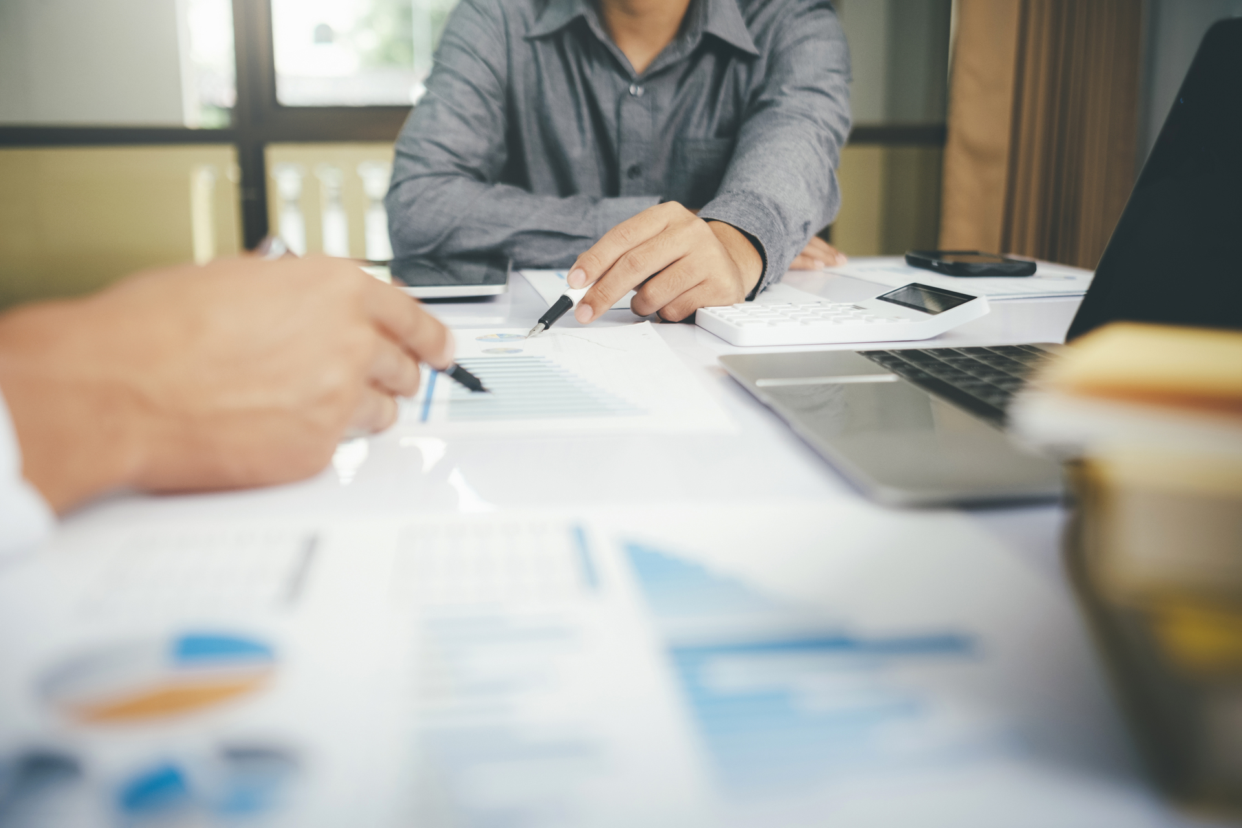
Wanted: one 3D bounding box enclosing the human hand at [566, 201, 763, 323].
[{"bbox_3d":[0.031,-0.108,0.860,0.148,0.083,0.083,-9,16,-33],"label":"human hand"}]

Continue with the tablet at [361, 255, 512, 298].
[{"bbox_3d":[-0.162,-0.116,1.014,0.135,0.007,0.200,-1,13,-4],"label":"tablet"}]

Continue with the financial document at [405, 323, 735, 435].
[{"bbox_3d":[-0.070,-0.025,0.669,0.210,0.003,0.302,-1,13,-6],"label":"financial document"}]

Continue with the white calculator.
[{"bbox_3d":[0.144,-0.069,0.804,0.170,0.029,0.094,-2,13,-11],"label":"white calculator"}]

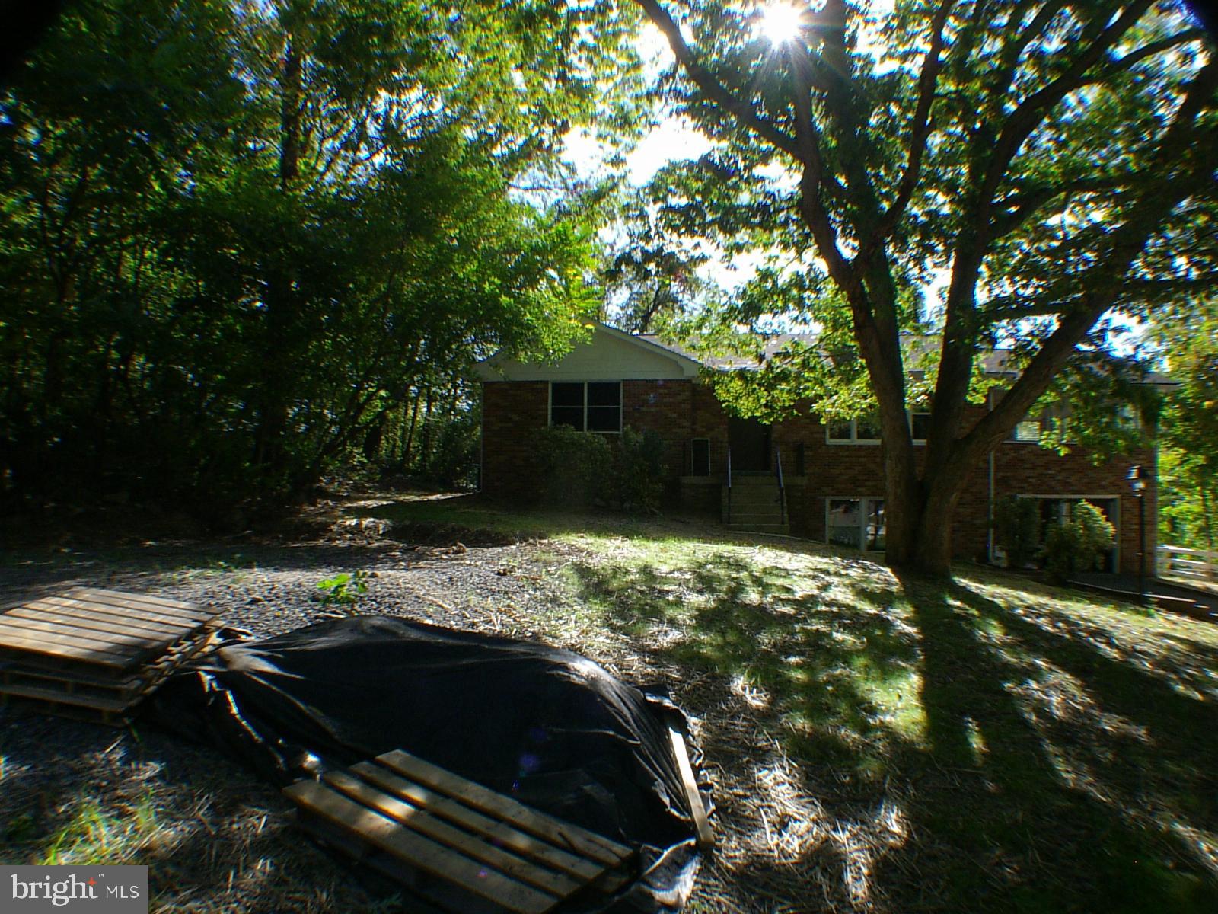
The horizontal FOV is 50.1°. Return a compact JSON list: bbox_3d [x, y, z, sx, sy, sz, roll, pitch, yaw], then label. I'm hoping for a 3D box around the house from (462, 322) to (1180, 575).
[{"bbox_3d":[5.200,-0.050,34.200,16.200,5.900,9.000,0,0,2],"label":"house"}]

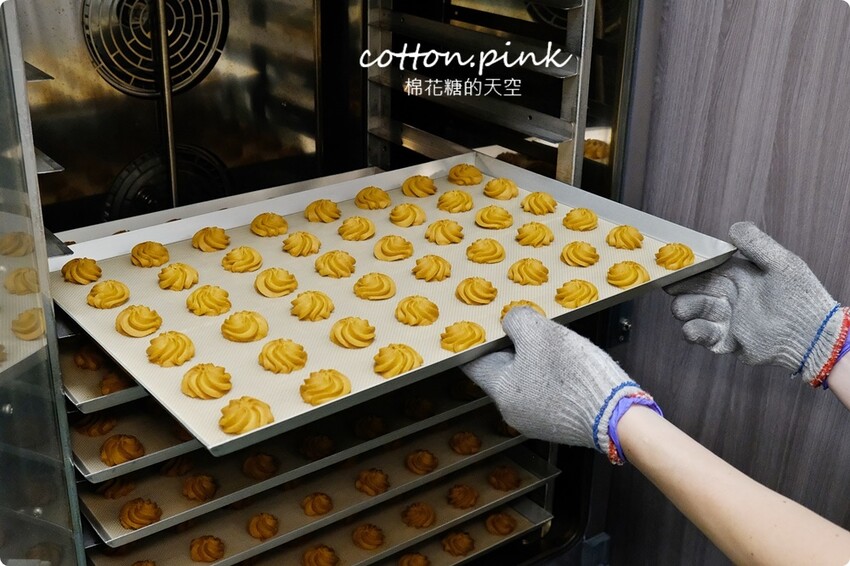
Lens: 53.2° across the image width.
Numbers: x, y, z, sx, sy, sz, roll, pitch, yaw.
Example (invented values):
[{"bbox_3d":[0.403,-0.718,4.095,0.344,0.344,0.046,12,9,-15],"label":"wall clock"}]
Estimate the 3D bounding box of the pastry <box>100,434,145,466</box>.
[{"bbox_3d":[-0.279,0.151,0.783,0.040,0.020,0.040,-14,25,-36],"label":"pastry"}]

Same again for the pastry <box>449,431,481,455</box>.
[{"bbox_3d":[0.052,0.200,1.080,0.041,0.021,0.041,1,20,0],"label":"pastry"}]

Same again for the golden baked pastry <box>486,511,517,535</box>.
[{"bbox_3d":[0.107,0.329,1.176,0.041,0.021,0.041,1,20,0],"label":"golden baked pastry"}]

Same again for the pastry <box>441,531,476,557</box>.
[{"bbox_3d":[0.044,0.343,1.132,0.042,0.021,0.042,1,20,0],"label":"pastry"}]

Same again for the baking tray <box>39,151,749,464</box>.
[{"bbox_3d":[-0.035,-0.023,0.861,0.600,0.023,0.403,-18,30,-35],"label":"baking tray"}]

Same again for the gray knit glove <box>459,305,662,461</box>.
[{"bbox_3d":[0.104,0.080,0.692,0.172,0.094,0.077,20,26,32],"label":"gray knit glove"}]

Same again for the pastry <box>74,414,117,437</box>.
[{"bbox_3d":[-0.324,0.132,0.832,0.040,0.021,0.040,-14,25,-36],"label":"pastry"}]

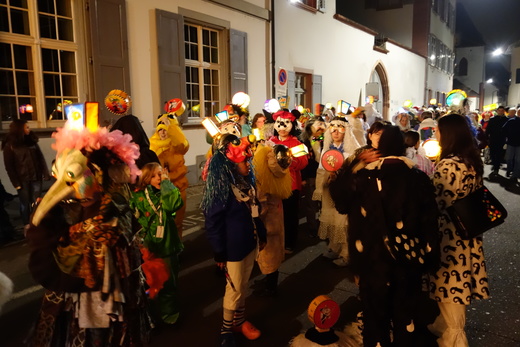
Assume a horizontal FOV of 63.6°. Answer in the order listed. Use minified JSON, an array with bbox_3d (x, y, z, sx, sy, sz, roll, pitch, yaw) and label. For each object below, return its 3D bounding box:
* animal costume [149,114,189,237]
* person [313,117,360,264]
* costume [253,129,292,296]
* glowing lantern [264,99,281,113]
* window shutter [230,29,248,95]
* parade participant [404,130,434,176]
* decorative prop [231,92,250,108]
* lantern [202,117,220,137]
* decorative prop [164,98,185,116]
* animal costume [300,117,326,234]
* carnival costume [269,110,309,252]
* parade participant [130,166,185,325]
[{"bbox_3d":[-1.213,0.069,5.418,0.480,1.650,0.420,3,9,23],"label":"animal costume"},{"bbox_3d":[0.853,0.185,4.619,0.500,1.590,0.400,1,8,12],"label":"person"},{"bbox_3d":[0.130,0.418,3.948,0.400,1.409,0.460,0,8,9],"label":"costume"},{"bbox_3d":[0.185,-1.006,6.200,0.210,0.210,0.120,-5,9,-26],"label":"glowing lantern"},{"bbox_3d":[-0.516,-2.543,10.986,0.050,2.330,0.730,4,10,33],"label":"window shutter"},{"bbox_3d":[1.575,0.281,4.401,0.450,1.440,0.300,1,8,12],"label":"parade participant"},{"bbox_3d":[-0.243,-0.958,5.500,0.210,0.200,0.140,4,9,30],"label":"decorative prop"},{"bbox_3d":[-0.362,-0.350,3.150,0.070,0.140,0.060,-39,6,14],"label":"lantern"},{"bbox_3d":[-1.056,-0.830,5.250,0.225,0.100,0.225,5,54,36],"label":"decorative prop"},{"bbox_3d":[0.732,0.029,5.701,0.480,1.600,0.380,-7,10,-37],"label":"animal costume"},{"bbox_3d":[0.344,0.099,5.121,0.520,1.707,0.420,-1,8,0],"label":"carnival costume"},{"bbox_3d":[-0.832,0.552,3.325,0.420,1.270,0.340,-3,9,-17],"label":"parade participant"}]

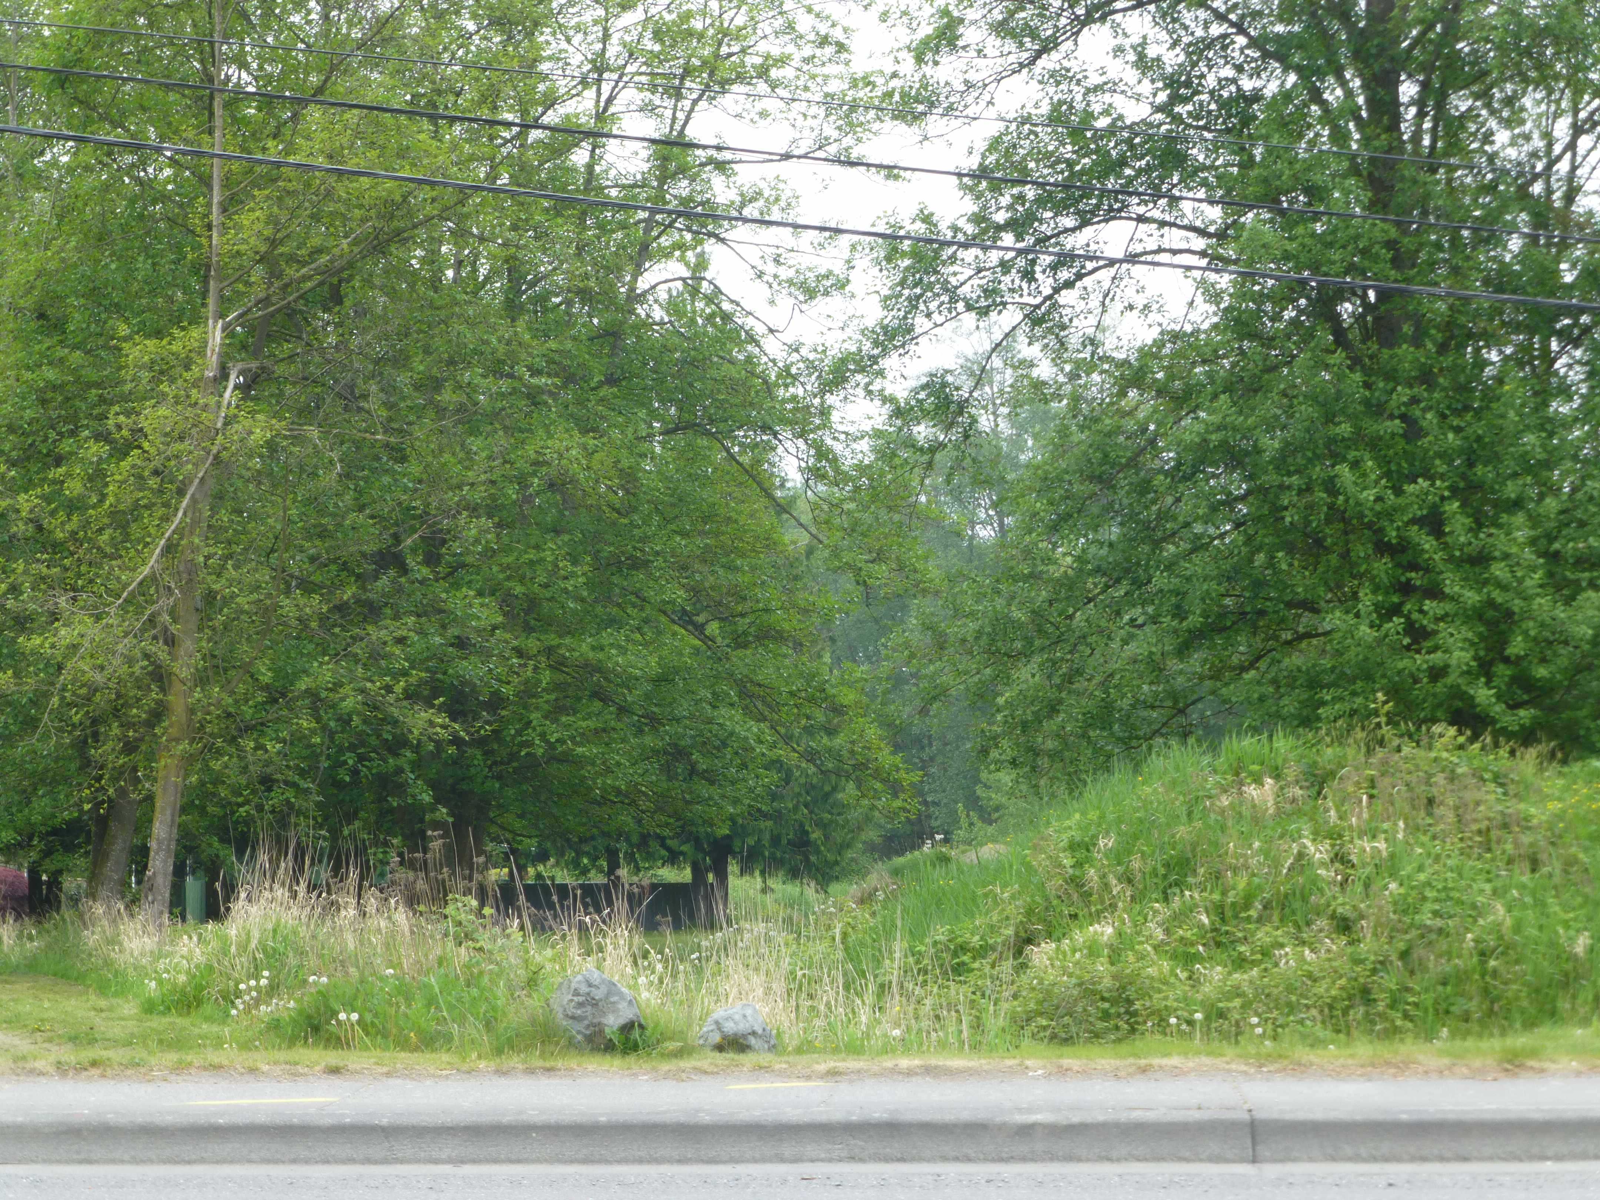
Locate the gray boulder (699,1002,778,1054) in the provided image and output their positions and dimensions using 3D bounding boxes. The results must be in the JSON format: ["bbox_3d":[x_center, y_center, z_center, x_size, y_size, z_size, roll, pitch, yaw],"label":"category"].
[{"bbox_3d":[-0.286,1.940,17.800,0.360,0.235,0.310,0,-3,0],"label":"gray boulder"}]

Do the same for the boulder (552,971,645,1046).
[{"bbox_3d":[-0.920,1.865,17.900,0.420,0.370,0.370,0,-3,0],"label":"boulder"}]

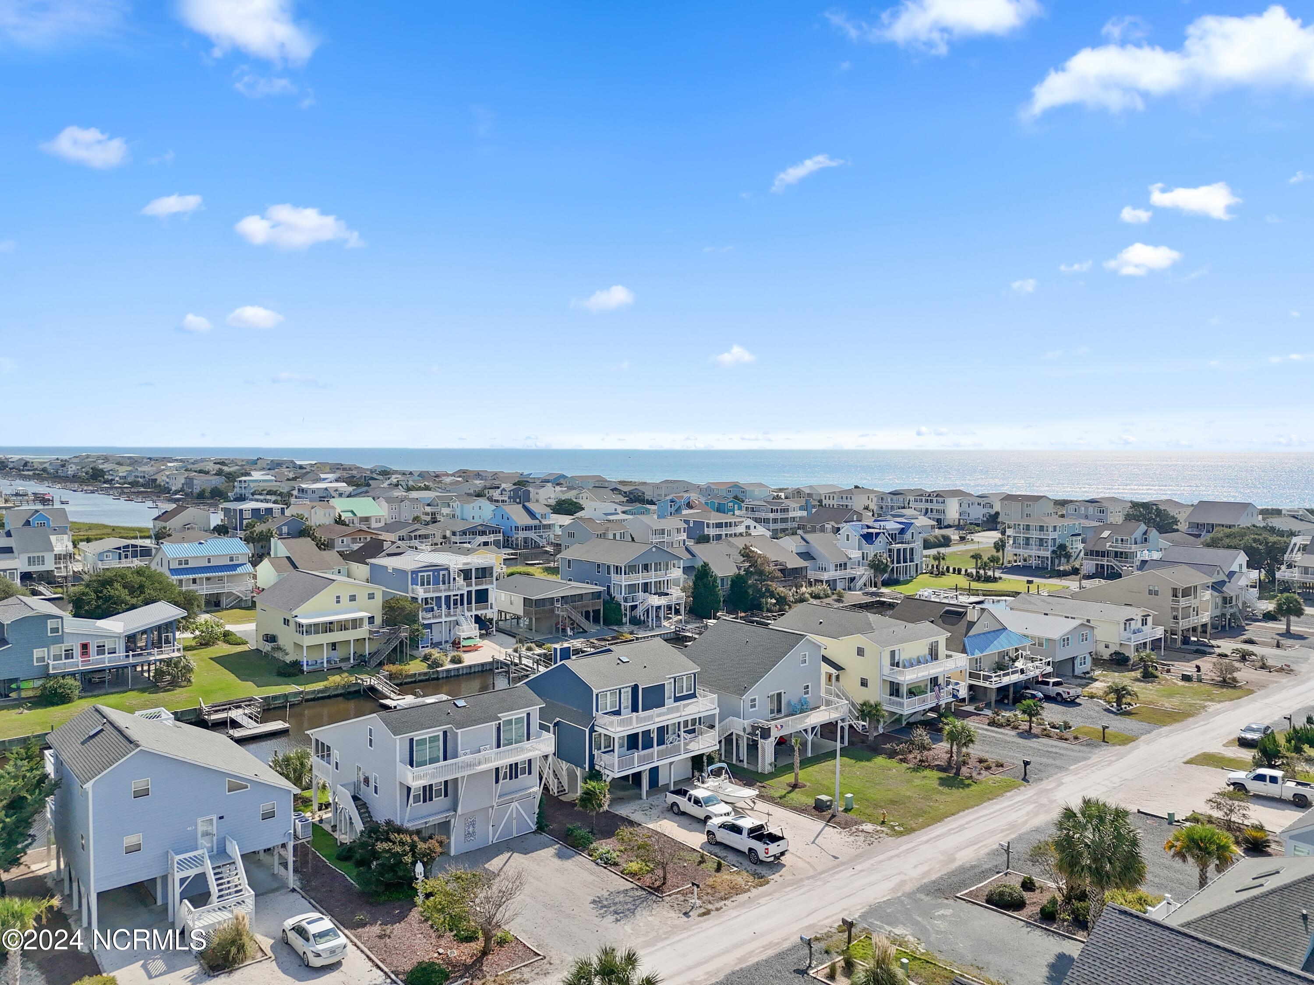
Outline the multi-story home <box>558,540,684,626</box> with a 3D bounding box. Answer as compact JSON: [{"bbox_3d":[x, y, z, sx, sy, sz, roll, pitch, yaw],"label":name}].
[{"bbox_3d":[-4.809,13.252,143.412,12.450,11.100,19.500,-2,4,-41],"label":"multi-story home"}]

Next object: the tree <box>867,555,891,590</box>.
[{"bbox_3d":[41.447,14.844,169.470,4.200,6.250,4.200,0,3,0],"label":"tree"}]

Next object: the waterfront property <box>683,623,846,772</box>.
[{"bbox_3d":[8.113,17.248,81.013,10.700,9.500,14.100,-2,4,-41],"label":"waterfront property"}]

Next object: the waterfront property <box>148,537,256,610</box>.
[{"bbox_3d":[-73.943,13.169,148.230,12.200,10.300,13.600,-2,4,-41],"label":"waterfront property"}]

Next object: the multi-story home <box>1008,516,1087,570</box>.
[{"bbox_3d":[83.679,10.596,197.376,14.300,10.500,10.500,-2,4,-40],"label":"multi-story home"}]

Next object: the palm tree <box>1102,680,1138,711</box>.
[{"bbox_3d":[46.397,20.302,91.328,3.500,2.650,3.500,-2,4,-40],"label":"palm tree"}]

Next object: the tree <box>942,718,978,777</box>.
[{"bbox_3d":[24.488,20.616,73.697,2.850,4.600,2.800,0,3,0],"label":"tree"}]

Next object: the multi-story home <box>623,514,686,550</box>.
[{"bbox_3d":[-0.487,10.328,207.885,10.400,10.500,11.300,-2,4,-39],"label":"multi-story home"}]

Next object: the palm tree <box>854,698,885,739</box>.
[{"bbox_3d":[19.131,20.287,81.125,2.800,3.500,2.800,0,3,0],"label":"palm tree"}]

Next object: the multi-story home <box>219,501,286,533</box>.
[{"bbox_3d":[-110.934,7.958,250.652,12.800,10.200,13.600,-2,4,-43],"label":"multi-story home"}]

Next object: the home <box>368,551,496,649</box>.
[{"bbox_3d":[-31.517,14.434,127.412,11.720,11.200,14.340,-3,4,-44],"label":"home"}]

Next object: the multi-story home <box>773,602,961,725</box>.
[{"bbox_3d":[20.599,16.856,90.755,10.700,9.400,16.600,-2,4,-39],"label":"multi-story home"}]

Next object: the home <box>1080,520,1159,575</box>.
[{"bbox_3d":[97.835,11.626,190.812,14.700,11.000,10.400,-2,4,-39],"label":"home"}]

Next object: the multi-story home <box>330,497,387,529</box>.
[{"bbox_3d":[-90.520,7.190,272.980,12.900,10.500,14.500,-2,4,-41],"label":"multi-story home"}]

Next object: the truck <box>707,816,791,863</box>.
[{"bbox_3d":[5.668,22.132,58.690,2.030,1.940,5.810,-2,4,-41],"label":"truck"}]

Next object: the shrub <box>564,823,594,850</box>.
[{"bbox_3d":[-5.179,22.809,60.466,1.900,1.350,1.700,0,3,0],"label":"shrub"}]

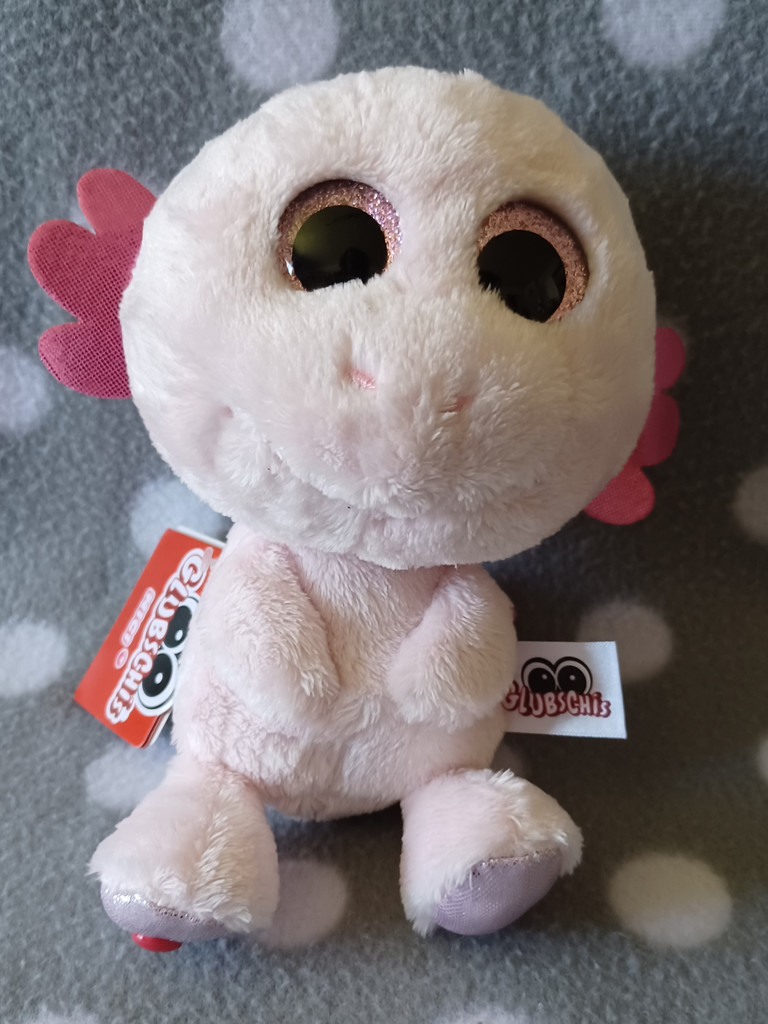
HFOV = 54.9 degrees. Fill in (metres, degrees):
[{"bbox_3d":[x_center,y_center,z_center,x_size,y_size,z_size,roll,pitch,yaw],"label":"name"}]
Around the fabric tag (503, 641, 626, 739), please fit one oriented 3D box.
[{"bbox_3d":[0.039,0.041,0.171,0.029,0.025,0.002,-4,18,23],"label":"fabric tag"}]

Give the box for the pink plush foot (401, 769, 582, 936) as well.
[{"bbox_3d":[0.022,0.071,0.157,0.036,0.029,0.027,-6,28,-11],"label":"pink plush foot"}]

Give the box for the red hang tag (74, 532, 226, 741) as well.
[{"bbox_3d":[-0.054,0.027,0.174,0.032,0.003,0.046,14,73,40],"label":"red hang tag"}]

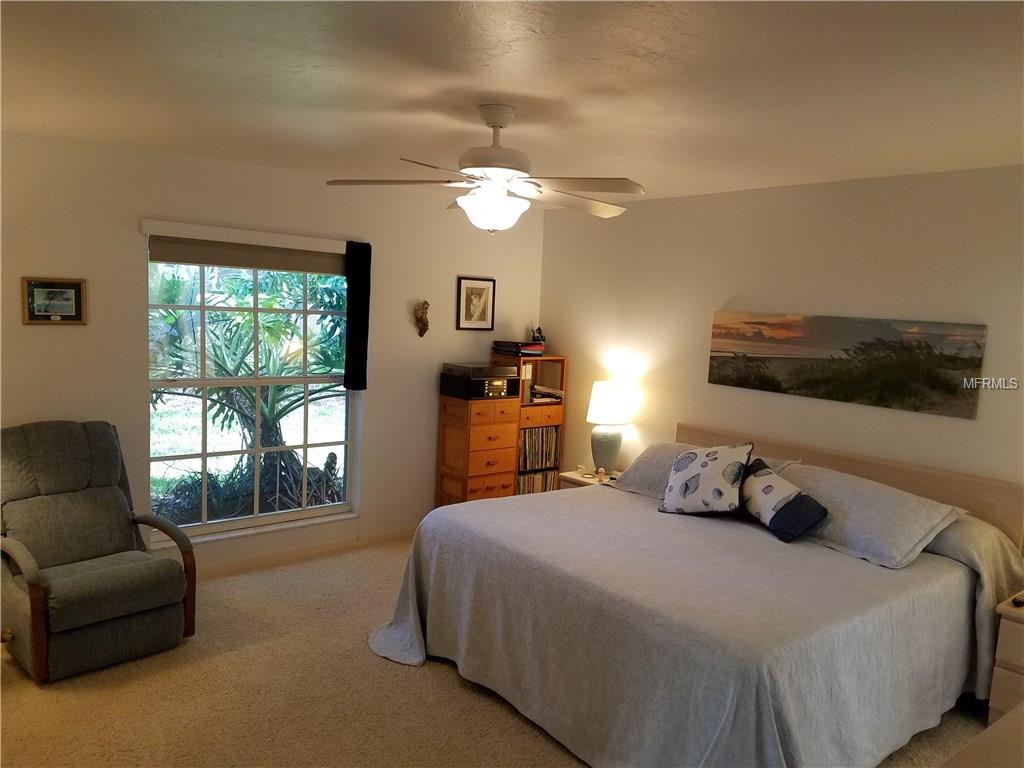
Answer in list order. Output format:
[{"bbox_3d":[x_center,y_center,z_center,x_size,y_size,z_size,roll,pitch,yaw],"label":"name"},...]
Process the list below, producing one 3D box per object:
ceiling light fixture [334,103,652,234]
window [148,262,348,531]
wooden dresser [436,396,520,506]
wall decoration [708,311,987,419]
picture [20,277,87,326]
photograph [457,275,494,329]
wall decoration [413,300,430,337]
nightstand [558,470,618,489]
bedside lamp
[{"bbox_3d":[-0.061,-0.798,2.884,1.290,0.470,1.290,-3,8,-41],"label":"ceiling light fixture"},{"bbox_3d":[-1.544,0.068,4.705,1.280,1.620,0.110,-3,8,-41],"label":"window"},{"bbox_3d":[-0.250,0.603,5.556,0.425,1.035,0.350,-2,8,-38],"label":"wooden dresser"},{"bbox_3d":[1.758,-0.139,4.259,0.033,0.450,1.525,-3,8,-41],"label":"wall decoration"},{"bbox_3d":[-2.310,-0.414,3.891,0.283,0.237,0.025,-3,8,-41],"label":"picture"},{"bbox_3d":[-0.261,-0.583,5.638,0.347,0.382,0.025,-3,8,-41],"label":"photograph"},{"bbox_3d":[-0.613,-0.449,5.309,0.110,0.250,0.085,-3,8,-41],"label":"wall decoration"},{"bbox_3d":[0.682,0.918,5.211,0.480,0.560,0.540,-3,8,-41],"label":"nightstand"},{"bbox_3d":[0.661,0.301,5.313,0.330,0.635,0.330,2,6,0],"label":"bedside lamp"}]

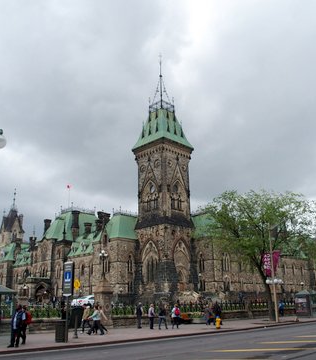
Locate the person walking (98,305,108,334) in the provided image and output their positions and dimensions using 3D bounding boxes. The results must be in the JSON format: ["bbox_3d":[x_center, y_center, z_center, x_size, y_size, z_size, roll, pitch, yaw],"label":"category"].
[{"bbox_3d":[-3.234,8.209,22.785,0.750,1.575,0.500,8,-19,-27],"label":"person walking"}]

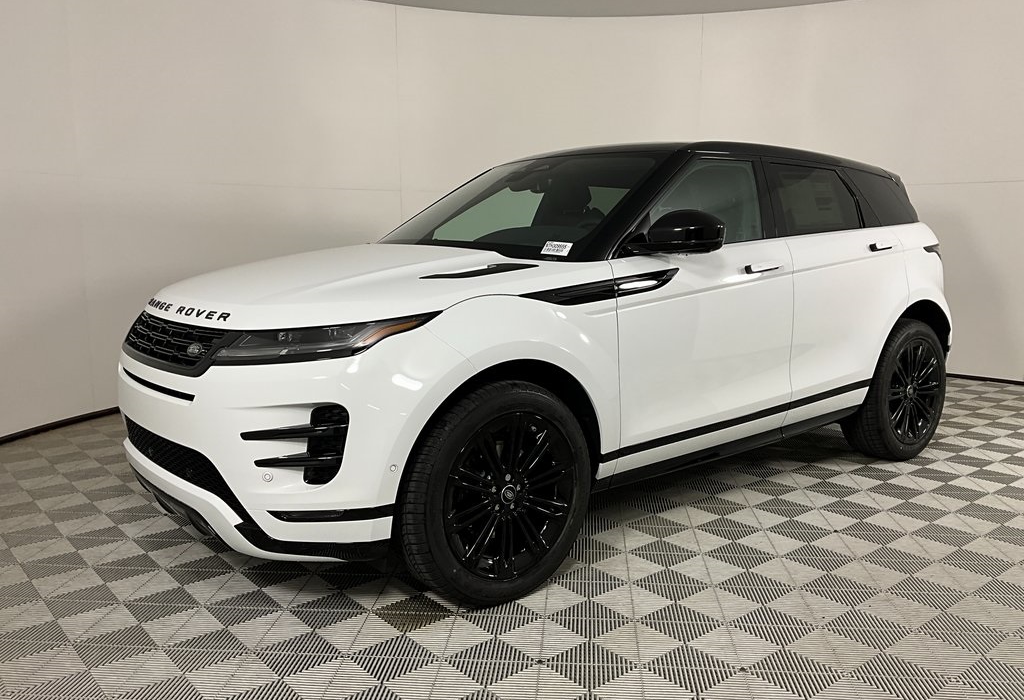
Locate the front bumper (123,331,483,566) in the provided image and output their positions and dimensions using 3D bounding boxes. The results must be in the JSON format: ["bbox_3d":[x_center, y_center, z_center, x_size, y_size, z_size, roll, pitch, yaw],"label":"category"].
[{"bbox_3d":[-0.975,0.205,3.155,0.720,0.700,1.880,-7,11,-38],"label":"front bumper"}]

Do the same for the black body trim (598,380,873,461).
[{"bbox_3d":[1.021,0.272,3.569,1.830,0.055,0.045,-9,12,-38],"label":"black body trim"}]

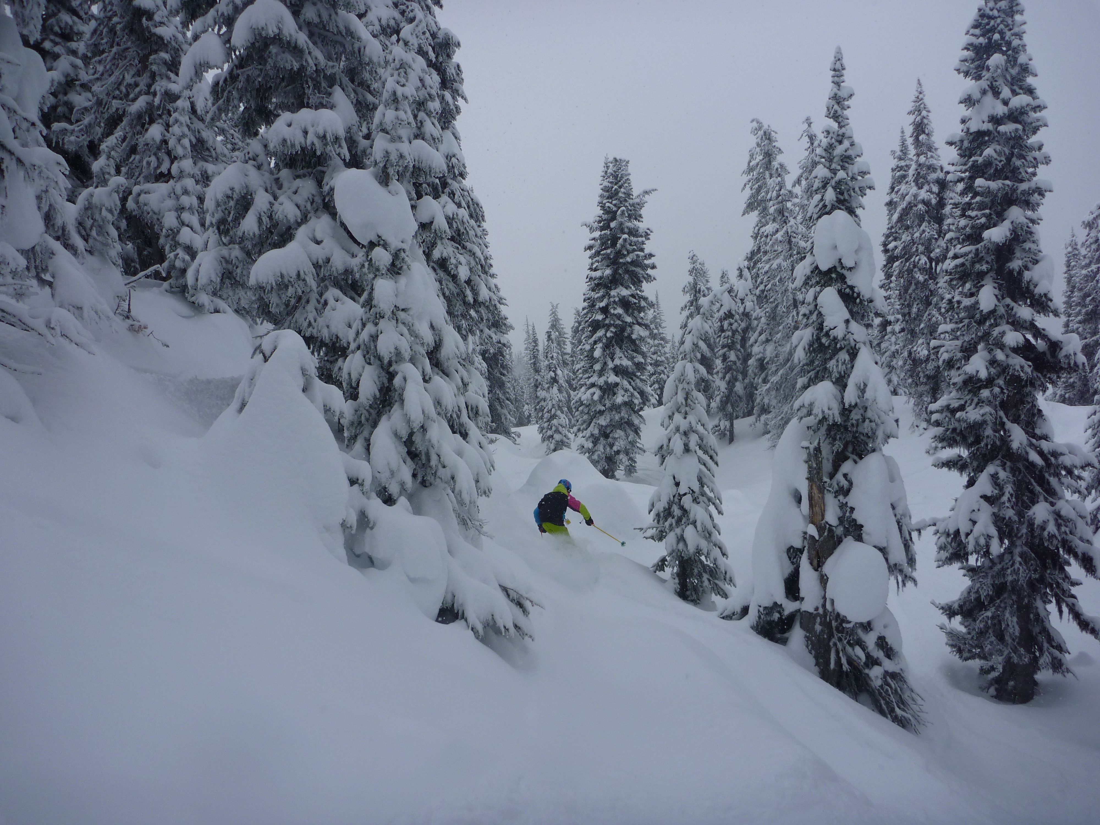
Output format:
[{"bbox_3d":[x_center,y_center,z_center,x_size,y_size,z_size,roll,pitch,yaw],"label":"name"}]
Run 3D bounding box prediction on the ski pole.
[{"bbox_3d":[0.989,2.109,15.453,0.080,0.080,1.130,0,-29,45],"label":"ski pole"}]

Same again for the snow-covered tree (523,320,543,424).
[{"bbox_3d":[-1.147,-2.900,66.000,2.000,8.300,2.000,0,0,0],"label":"snow-covered tree"}]

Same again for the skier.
[{"bbox_3d":[0.225,1.804,15.000,0.850,1.400,0.700,0,0,30],"label":"skier"}]

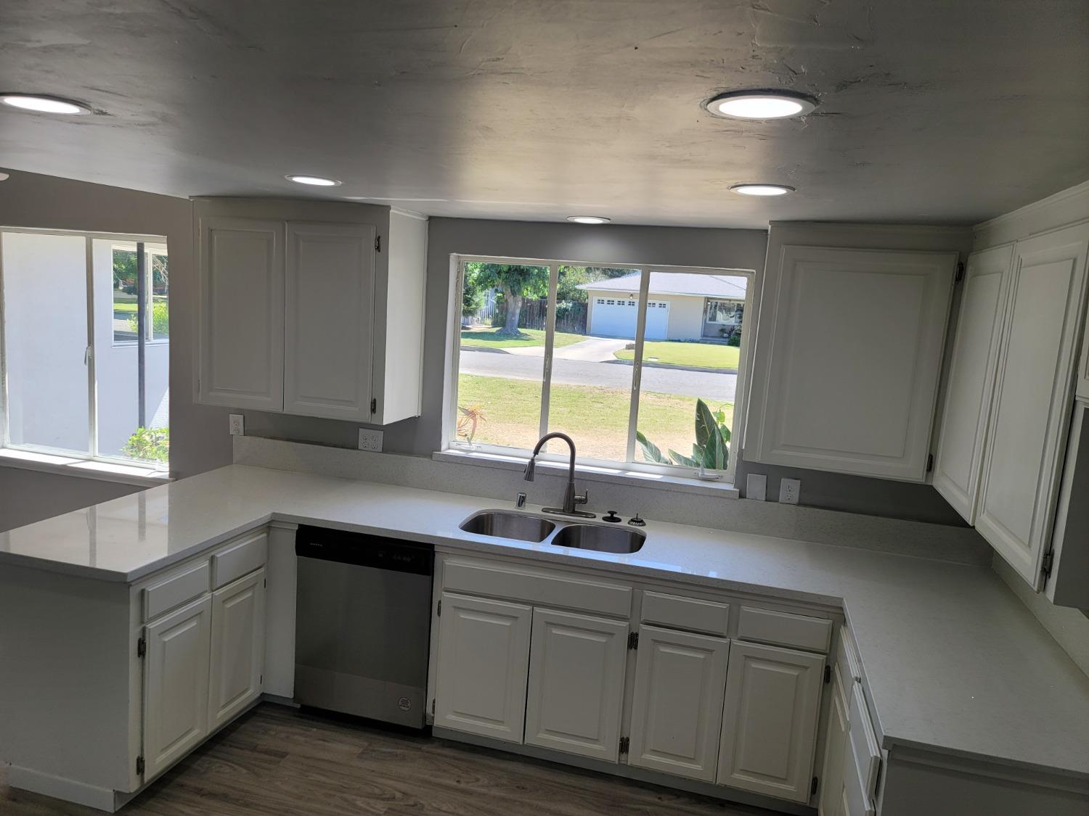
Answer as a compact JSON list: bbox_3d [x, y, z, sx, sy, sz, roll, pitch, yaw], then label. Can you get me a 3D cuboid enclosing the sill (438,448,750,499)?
[{"bbox_3d":[0.170,0.298,3.653,1.438,0.045,0.143,6,8,15],"label":"sill"}]

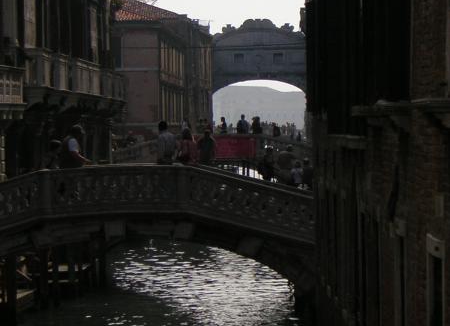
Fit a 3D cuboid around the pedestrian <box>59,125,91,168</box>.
[{"bbox_3d":[-2.826,0.123,35.500,0.540,1.700,0.500,0,1,-16],"label":"pedestrian"}]

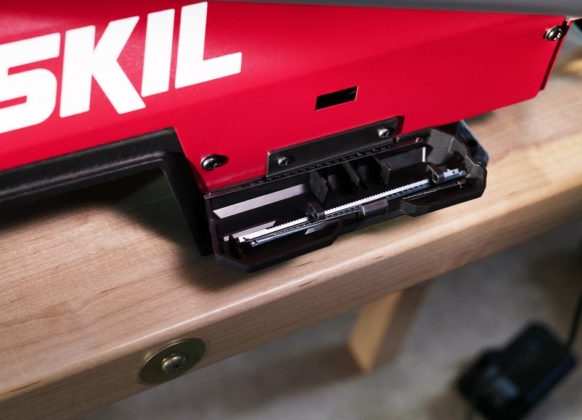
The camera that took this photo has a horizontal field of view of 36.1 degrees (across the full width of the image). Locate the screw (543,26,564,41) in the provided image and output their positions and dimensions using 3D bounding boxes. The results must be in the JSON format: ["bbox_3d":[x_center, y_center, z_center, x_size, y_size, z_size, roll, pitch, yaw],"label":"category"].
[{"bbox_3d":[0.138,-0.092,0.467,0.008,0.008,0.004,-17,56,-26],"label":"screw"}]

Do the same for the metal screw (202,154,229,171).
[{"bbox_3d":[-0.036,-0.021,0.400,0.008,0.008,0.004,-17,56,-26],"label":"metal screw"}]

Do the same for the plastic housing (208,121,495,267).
[{"bbox_3d":[0.028,-0.006,0.444,0.156,0.024,0.047,-17,56,-26],"label":"plastic housing"}]

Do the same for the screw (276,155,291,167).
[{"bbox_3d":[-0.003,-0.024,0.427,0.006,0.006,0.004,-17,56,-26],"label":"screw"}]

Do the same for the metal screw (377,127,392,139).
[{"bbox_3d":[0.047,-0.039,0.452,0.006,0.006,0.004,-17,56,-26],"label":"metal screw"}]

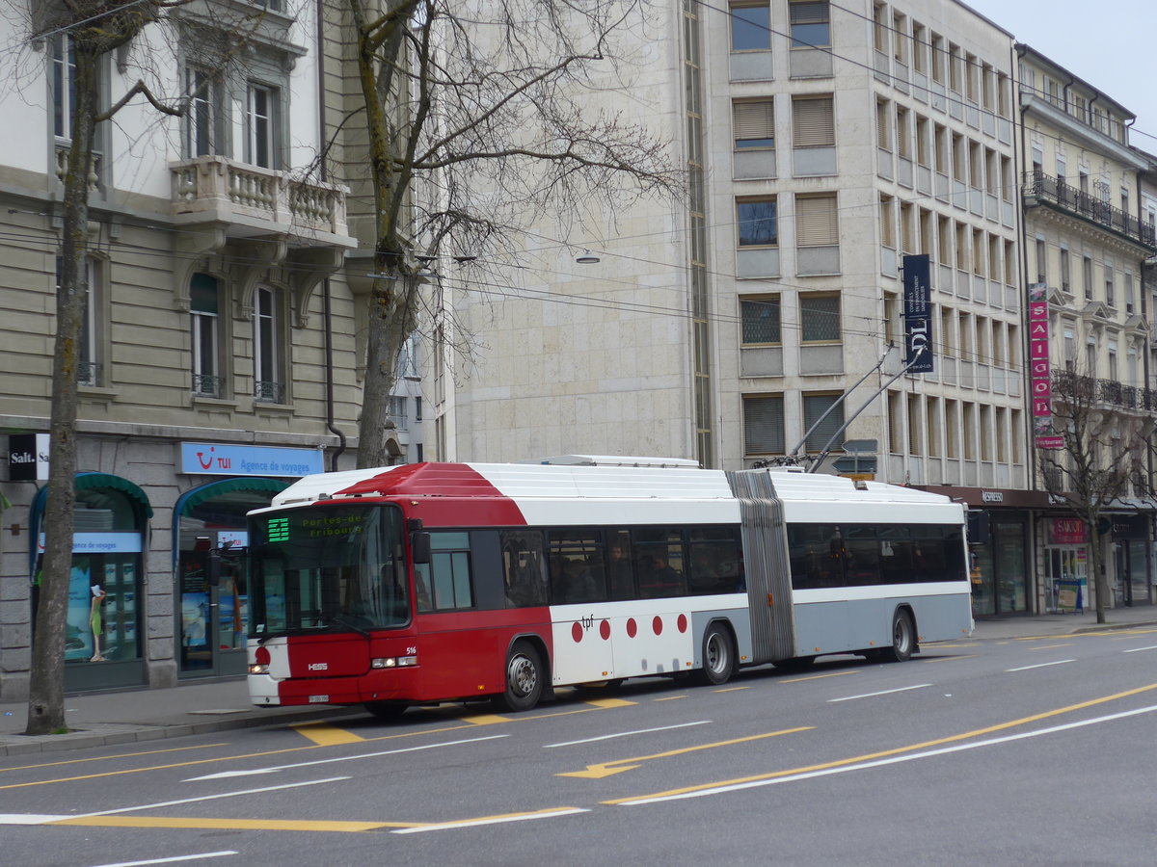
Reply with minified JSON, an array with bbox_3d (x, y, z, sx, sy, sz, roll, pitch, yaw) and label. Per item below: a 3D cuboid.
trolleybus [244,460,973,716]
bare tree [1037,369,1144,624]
[{"bbox_3d":[1.517,2.123,36.321,2.680,3.380,18.000,-4,-4,31],"label":"trolleybus"},{"bbox_3d":[15.347,1.889,70.000,3.150,7.600,3.150,-2,-3,0],"label":"bare tree"}]

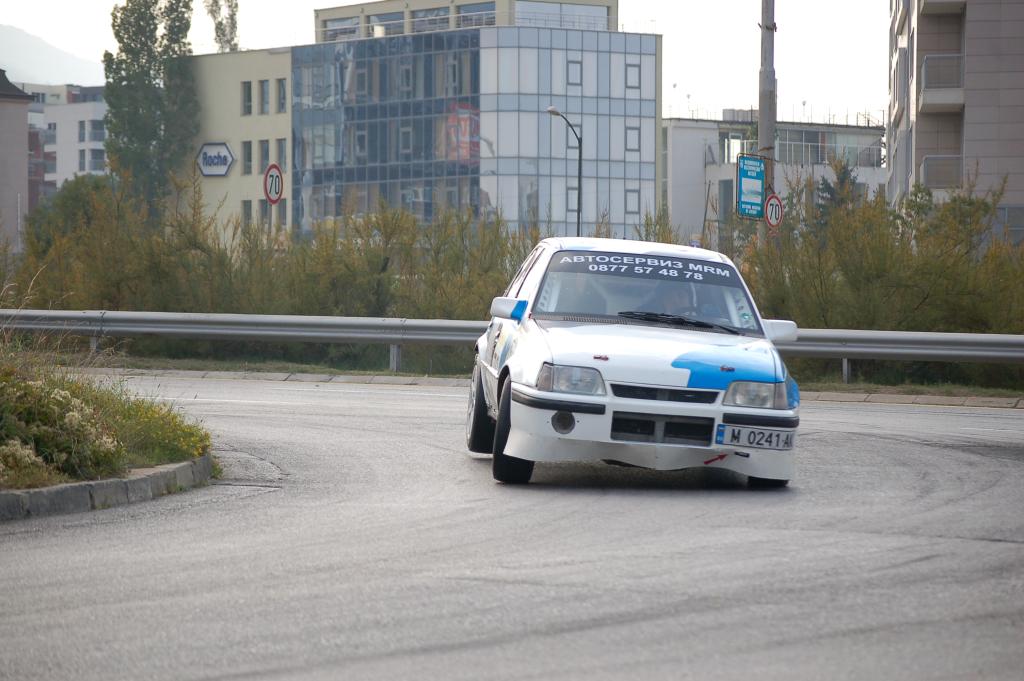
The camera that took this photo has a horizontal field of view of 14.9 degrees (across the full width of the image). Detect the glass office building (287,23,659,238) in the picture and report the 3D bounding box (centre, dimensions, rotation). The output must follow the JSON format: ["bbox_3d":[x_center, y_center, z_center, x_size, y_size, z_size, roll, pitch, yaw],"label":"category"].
[{"bbox_3d":[-2.150,-8.100,219.000,11.300,17.200,19.300,0,0,-38],"label":"glass office building"}]

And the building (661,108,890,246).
[{"bbox_3d":[13.300,-7.000,260.000,19.000,15.000,13.000,0,0,-38],"label":"building"}]

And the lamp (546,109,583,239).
[{"bbox_3d":[2.000,-4.184,148.000,1.700,9.370,0.400,0,0,37],"label":"lamp"}]

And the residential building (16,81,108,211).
[{"bbox_3d":[-45.200,-12.600,398.000,11.500,26.500,11.500,0,0,-38],"label":"residential building"}]

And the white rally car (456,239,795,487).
[{"bbox_3d":[0.675,0.095,23.350,1.690,1.400,4.000,3,0,-4],"label":"white rally car"}]

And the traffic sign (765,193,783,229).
[{"bbox_3d":[4.672,-2.297,70.000,0.050,0.620,0.620,0,0,37],"label":"traffic sign"}]

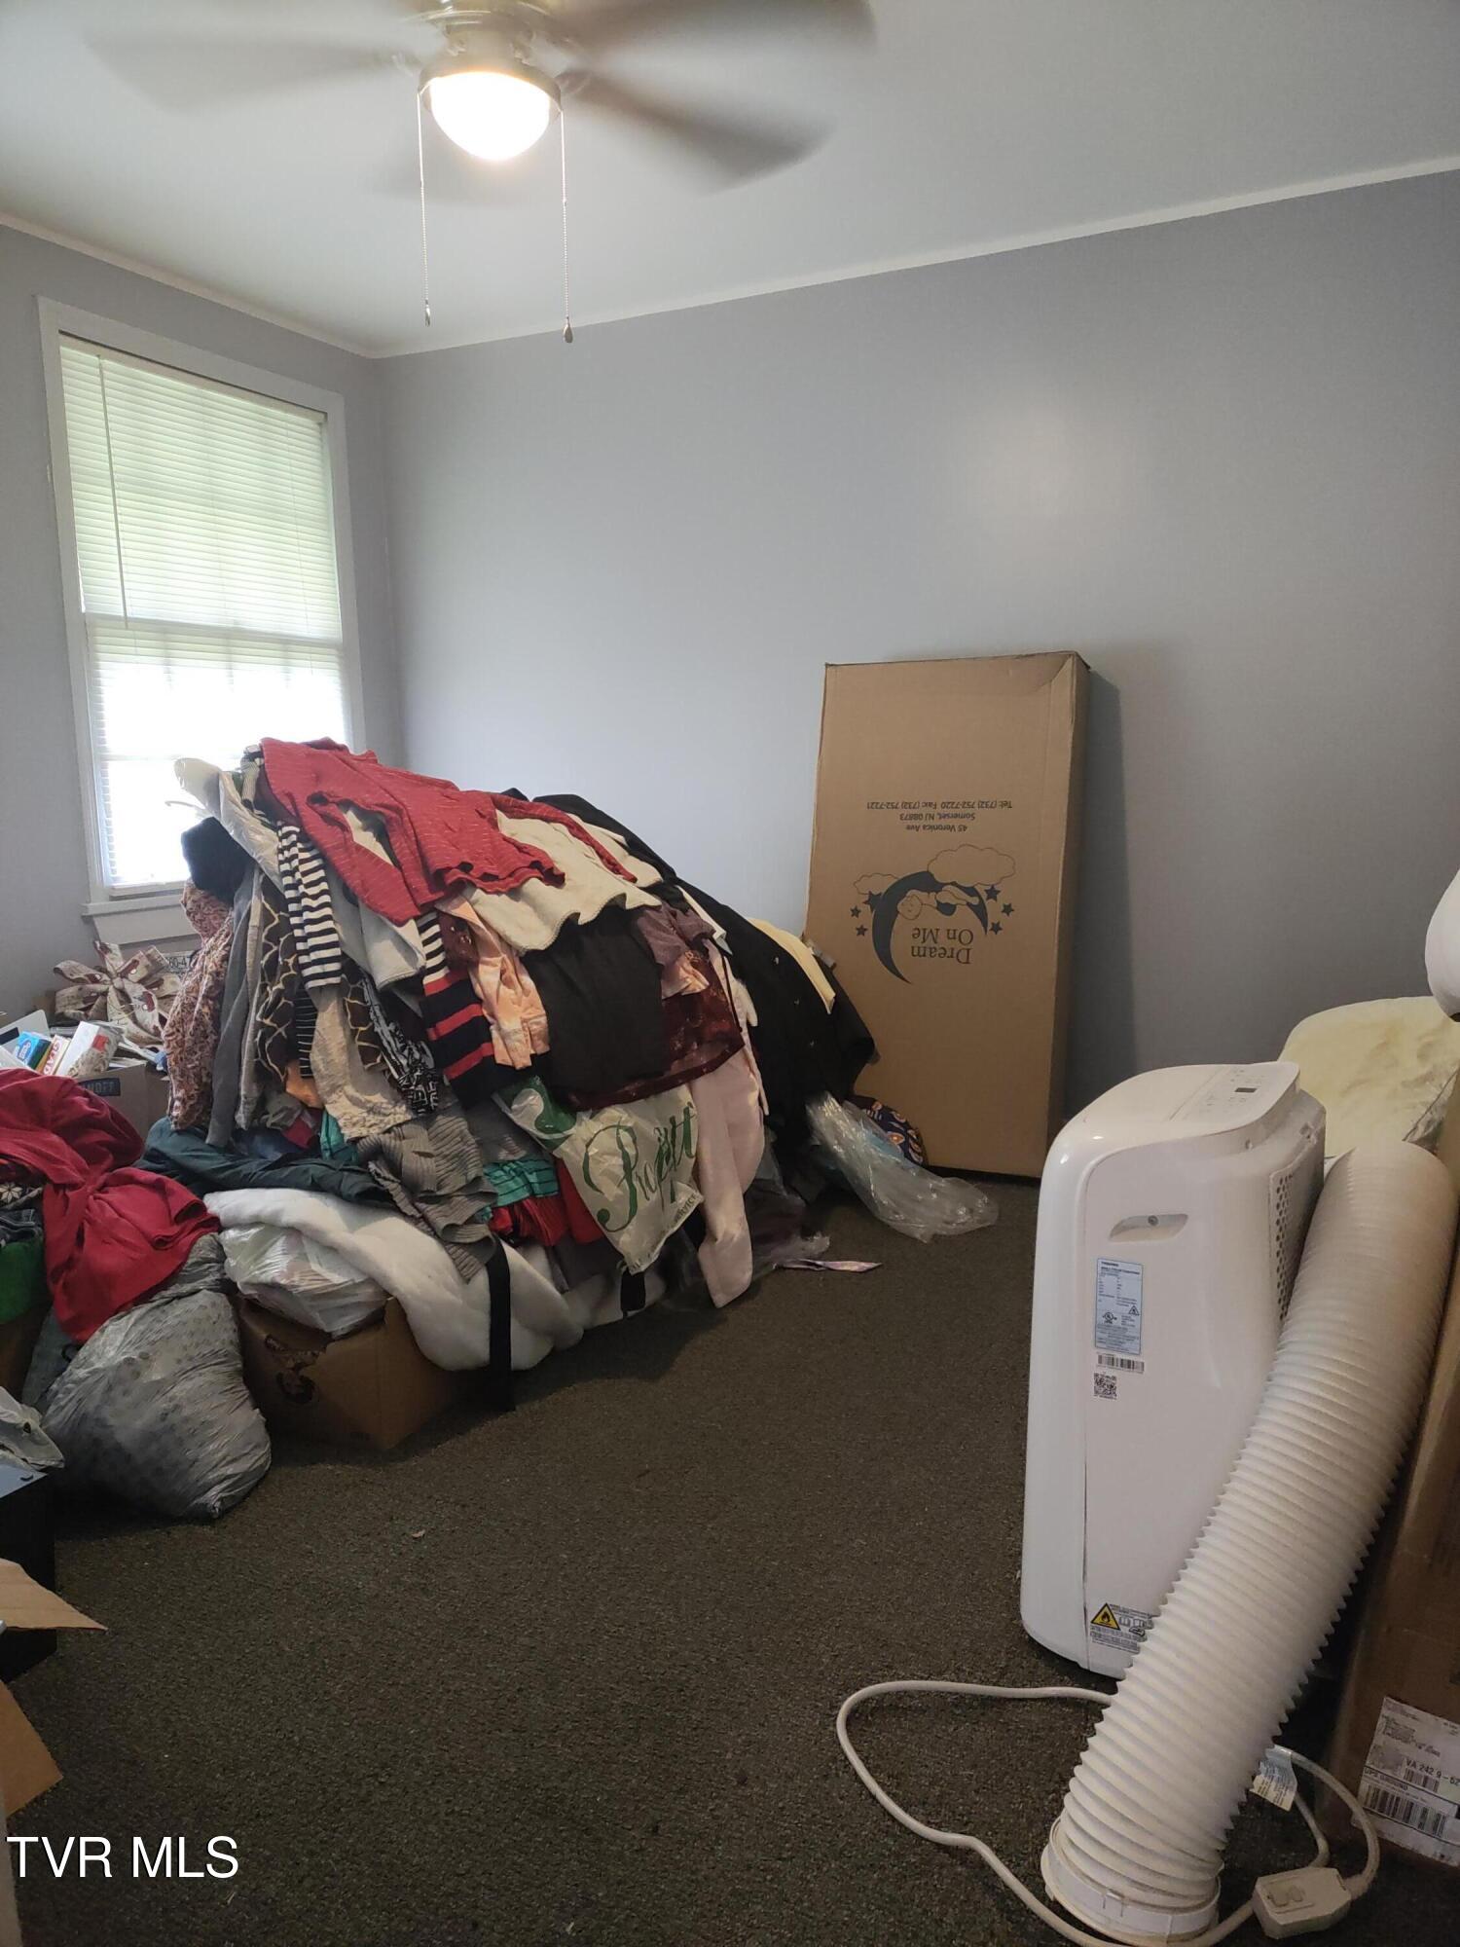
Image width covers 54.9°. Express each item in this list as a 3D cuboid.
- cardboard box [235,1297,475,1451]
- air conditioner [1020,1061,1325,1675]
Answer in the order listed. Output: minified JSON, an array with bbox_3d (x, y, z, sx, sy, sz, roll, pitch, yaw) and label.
[{"bbox_3d":[-0.665,0.633,2.519,0.370,0.240,0.330,3,9,25],"label":"cardboard box"},{"bbox_3d":[0.556,0.484,1.743,0.330,0.705,0.350,3,10,28],"label":"air conditioner"}]

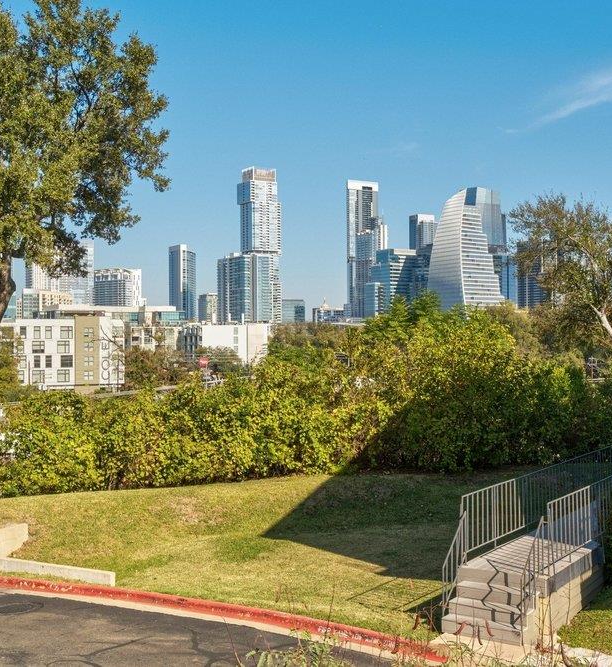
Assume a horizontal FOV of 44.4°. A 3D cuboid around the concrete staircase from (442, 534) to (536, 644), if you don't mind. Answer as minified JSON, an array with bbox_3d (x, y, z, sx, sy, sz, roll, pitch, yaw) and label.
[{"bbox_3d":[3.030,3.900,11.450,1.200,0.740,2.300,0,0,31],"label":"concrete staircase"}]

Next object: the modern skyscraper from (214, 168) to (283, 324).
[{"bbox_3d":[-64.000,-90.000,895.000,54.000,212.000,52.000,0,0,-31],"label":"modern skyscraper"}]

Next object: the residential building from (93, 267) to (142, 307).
[{"bbox_3d":[-236.000,-33.000,940.000,48.000,97.000,40.000,-1,0,36],"label":"residential building"}]

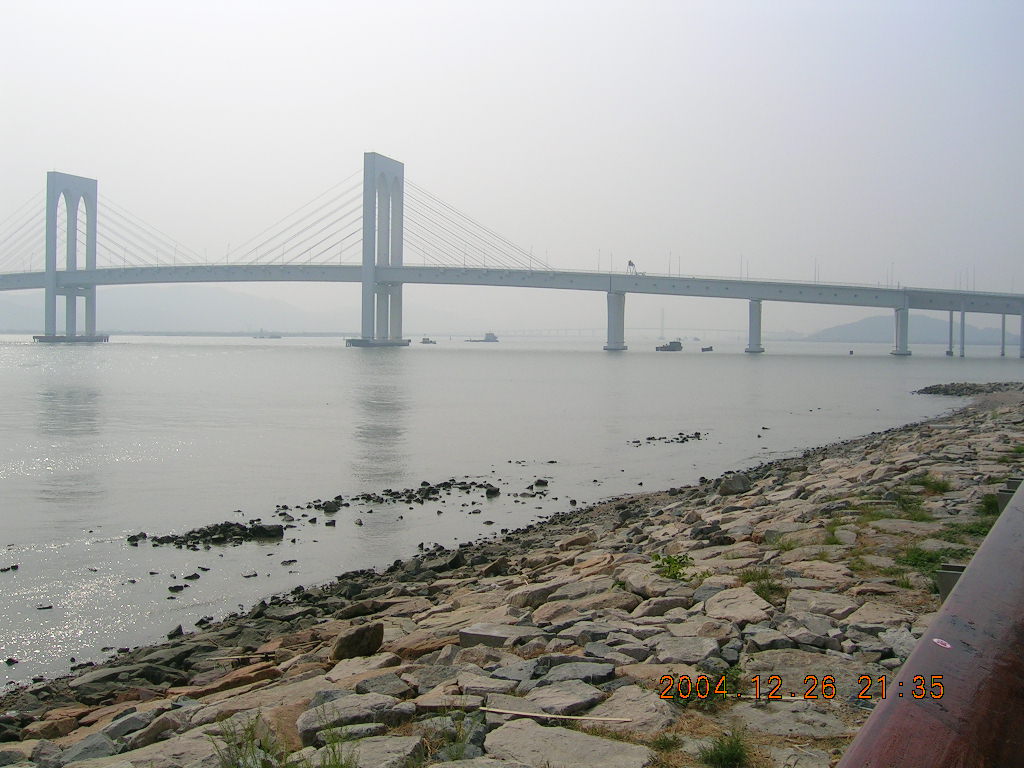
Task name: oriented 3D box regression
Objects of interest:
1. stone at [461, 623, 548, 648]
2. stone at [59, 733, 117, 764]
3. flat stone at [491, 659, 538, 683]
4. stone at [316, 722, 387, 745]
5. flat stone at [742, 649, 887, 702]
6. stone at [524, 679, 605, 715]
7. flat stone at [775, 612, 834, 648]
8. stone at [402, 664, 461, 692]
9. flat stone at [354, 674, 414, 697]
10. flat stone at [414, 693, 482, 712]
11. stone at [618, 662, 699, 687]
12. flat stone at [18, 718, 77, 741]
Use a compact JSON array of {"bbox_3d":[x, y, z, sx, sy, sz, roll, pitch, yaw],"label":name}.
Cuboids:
[{"bbox_3d":[-0.050,2.271,9.195,0.692,0.200,0.407,-6,-1,19],"label":"stone"},{"bbox_3d":[-3.295,2.844,8.091,0.412,0.136,0.347,-7,-3,-20],"label":"stone"},{"bbox_3d":[0.021,2.152,7.682,0.346,0.110,0.343,-5,-1,0],"label":"flat stone"},{"bbox_3d":[-1.016,2.265,6.590,0.426,0.140,0.270,-6,-1,-9],"label":"stone"},{"bbox_3d":[1.959,1.940,6.720,0.831,0.160,0.920,-4,0,16],"label":"flat stone"},{"bbox_3d":[0.325,1.933,6.425,0.383,0.111,0.347,-6,4,-35],"label":"stone"},{"bbox_3d":[2.283,1.938,8.104,0.376,0.174,0.431,-4,0,6],"label":"flat stone"},{"bbox_3d":[-0.608,2.259,7.835,0.359,0.140,0.332,-5,-1,-20],"label":"stone"},{"bbox_3d":[-0.982,2.290,7.877,0.432,0.128,0.345,-8,-3,-10],"label":"flat stone"},{"bbox_3d":[-0.410,2.049,6.671,0.449,0.111,0.334,-2,1,0],"label":"flat stone"},{"bbox_3d":[0.999,2.027,7.067,0.505,0.130,0.340,-4,0,-7],"label":"stone"},{"bbox_3d":[-4.340,3.236,9.706,0.425,0.145,0.312,-8,-3,-10],"label":"flat stone"}]

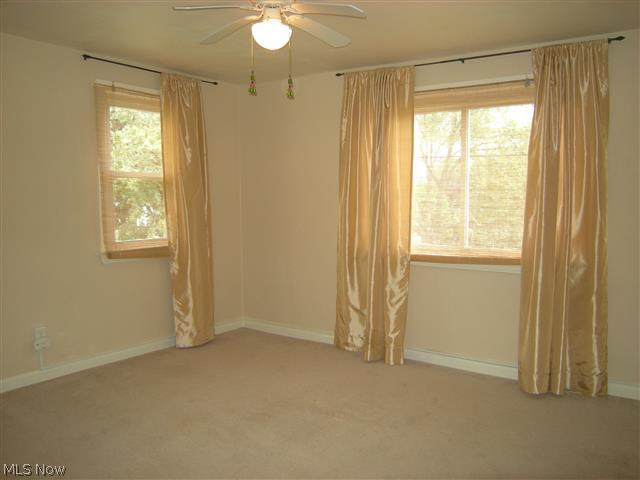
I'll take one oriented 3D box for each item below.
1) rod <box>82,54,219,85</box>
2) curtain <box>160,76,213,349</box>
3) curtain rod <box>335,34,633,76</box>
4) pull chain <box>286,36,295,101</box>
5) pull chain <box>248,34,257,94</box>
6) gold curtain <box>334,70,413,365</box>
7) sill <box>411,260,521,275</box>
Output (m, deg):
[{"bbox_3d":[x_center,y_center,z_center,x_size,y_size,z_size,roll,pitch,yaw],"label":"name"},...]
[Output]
[{"bbox_3d":[-1.348,-1.375,4.286,0.090,0.060,1.260,5,7,40],"label":"rod"},{"bbox_3d":[-1.146,-0.220,4.610,0.130,2.370,0.510,5,7,40],"label":"curtain"},{"bbox_3d":[1.042,-1.331,3.869,2.140,0.060,0.090,3,6,32],"label":"curtain rod"},{"bbox_3d":[-0.138,-0.796,2.420,0.034,0.282,0.034,0,5,0],"label":"pull chain"},{"bbox_3d":[-0.316,-0.815,2.420,0.034,0.282,0.034,0,5,0],"label":"pull chain"},{"bbox_3d":[0.417,-0.190,4.322,0.680,2.370,0.150,3,6,32],"label":"gold curtain"},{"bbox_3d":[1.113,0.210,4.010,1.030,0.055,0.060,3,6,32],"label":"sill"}]

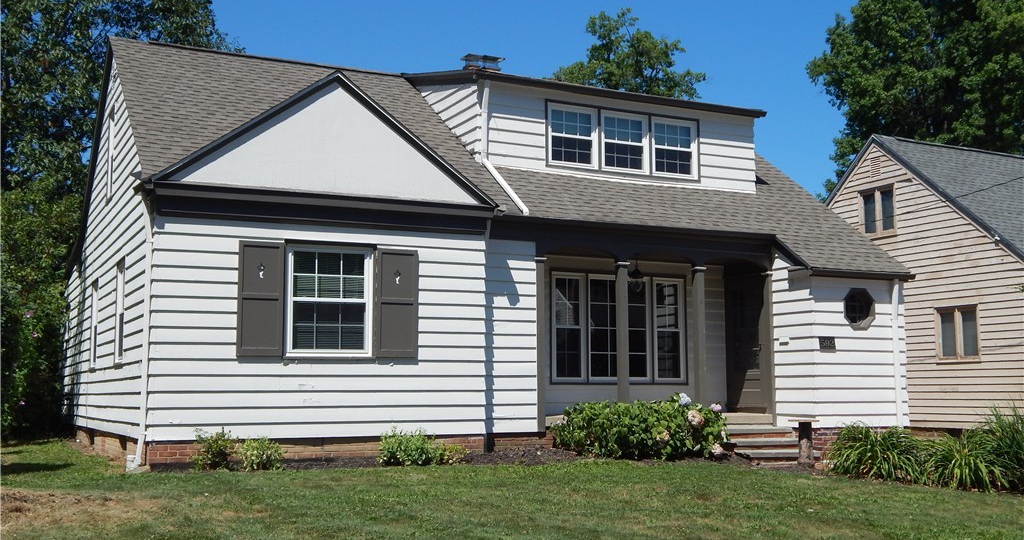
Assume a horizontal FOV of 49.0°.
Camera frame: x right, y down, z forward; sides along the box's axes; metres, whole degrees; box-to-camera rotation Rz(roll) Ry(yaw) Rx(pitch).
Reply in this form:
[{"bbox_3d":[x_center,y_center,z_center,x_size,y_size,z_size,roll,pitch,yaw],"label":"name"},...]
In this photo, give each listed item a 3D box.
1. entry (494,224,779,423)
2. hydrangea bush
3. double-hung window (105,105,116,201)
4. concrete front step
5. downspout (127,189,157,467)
[{"bbox_3d":[1.925,0.831,16.890,4.130,2.740,1.250,3,-7,-26],"label":"entry"},{"bbox_3d":[1.775,2.131,15.287,2.650,0.890,1.050,3,-7,-26],"label":"hydrangea bush"},{"bbox_3d":[-6.081,-1.749,17.015,0.080,1.360,0.666,3,-7,-26],"label":"double-hung window"},{"bbox_3d":[3.677,2.549,16.326,1.310,0.490,0.900,3,-7,-26],"label":"concrete front step"},{"bbox_3d":[-4.238,0.730,12.878,0.210,3.060,0.280,3,-7,-26],"label":"downspout"}]

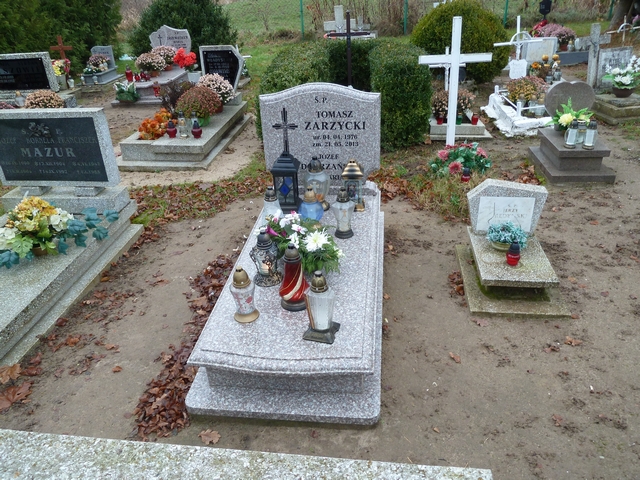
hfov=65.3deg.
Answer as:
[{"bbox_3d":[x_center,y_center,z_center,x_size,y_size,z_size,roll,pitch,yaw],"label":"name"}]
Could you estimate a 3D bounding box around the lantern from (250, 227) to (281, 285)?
[{"bbox_3d":[-0.286,0.086,2.635,0.172,0.301,0.161,1,30,7],"label":"lantern"}]

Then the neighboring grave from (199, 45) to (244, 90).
[{"bbox_3d":[-1.308,-2.239,6.583,0.600,0.610,0.090,0,22,6],"label":"neighboring grave"}]

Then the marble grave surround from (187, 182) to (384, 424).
[{"bbox_3d":[-0.058,0.168,2.826,0.830,0.263,1.909,1,29,7],"label":"marble grave surround"}]

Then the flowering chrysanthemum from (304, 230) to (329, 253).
[{"bbox_3d":[-0.018,0.008,2.522,0.115,0.085,0.100,1,29,7],"label":"flowering chrysanthemum"}]

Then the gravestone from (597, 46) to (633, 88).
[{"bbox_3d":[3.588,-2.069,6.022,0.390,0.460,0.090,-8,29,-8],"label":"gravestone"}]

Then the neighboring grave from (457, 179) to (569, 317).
[{"bbox_3d":[1.127,0.019,2.920,0.523,0.507,0.752,1,30,7],"label":"neighboring grave"}]

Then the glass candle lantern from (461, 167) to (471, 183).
[{"bbox_3d":[1.262,-0.568,4.301,0.077,0.130,0.077,1,30,7],"label":"glass candle lantern"}]

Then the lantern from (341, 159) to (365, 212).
[{"bbox_3d":[0.216,-0.342,3.133,0.122,0.318,0.122,5,30,14],"label":"lantern"}]

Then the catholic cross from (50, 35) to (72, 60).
[{"bbox_3d":[-4.548,-3.153,8.861,0.380,0.885,0.060,5,27,4],"label":"catholic cross"}]

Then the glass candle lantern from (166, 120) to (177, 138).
[{"bbox_3d":[-1.498,-1.115,5.015,0.094,0.170,0.094,1,29,7],"label":"glass candle lantern"}]

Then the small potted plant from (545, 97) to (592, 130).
[{"bbox_3d":[2.200,-1.081,4.384,0.360,0.280,0.260,1,29,7],"label":"small potted plant"}]

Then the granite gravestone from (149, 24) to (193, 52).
[{"bbox_3d":[-2.680,-3.502,9.131,0.780,0.720,0.085,0,23,6],"label":"granite gravestone"}]

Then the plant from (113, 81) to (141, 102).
[{"bbox_3d":[-2.770,-2.118,7.160,0.340,0.260,0.280,1,29,7],"label":"plant"}]

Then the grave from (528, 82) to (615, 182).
[{"bbox_3d":[2.247,-0.970,4.379,0.521,0.704,0.744,1,30,7],"label":"grave"}]

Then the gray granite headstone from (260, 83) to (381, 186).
[{"bbox_3d":[0.013,-0.729,3.529,0.826,0.716,0.085,1,25,7],"label":"gray granite headstone"}]

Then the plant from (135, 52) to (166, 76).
[{"bbox_3d":[-2.596,-2.682,7.660,0.470,0.320,0.450,1,29,7],"label":"plant"}]

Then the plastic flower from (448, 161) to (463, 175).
[{"bbox_3d":[1.131,-0.605,4.166,0.120,0.095,0.100,1,29,7],"label":"plastic flower"}]

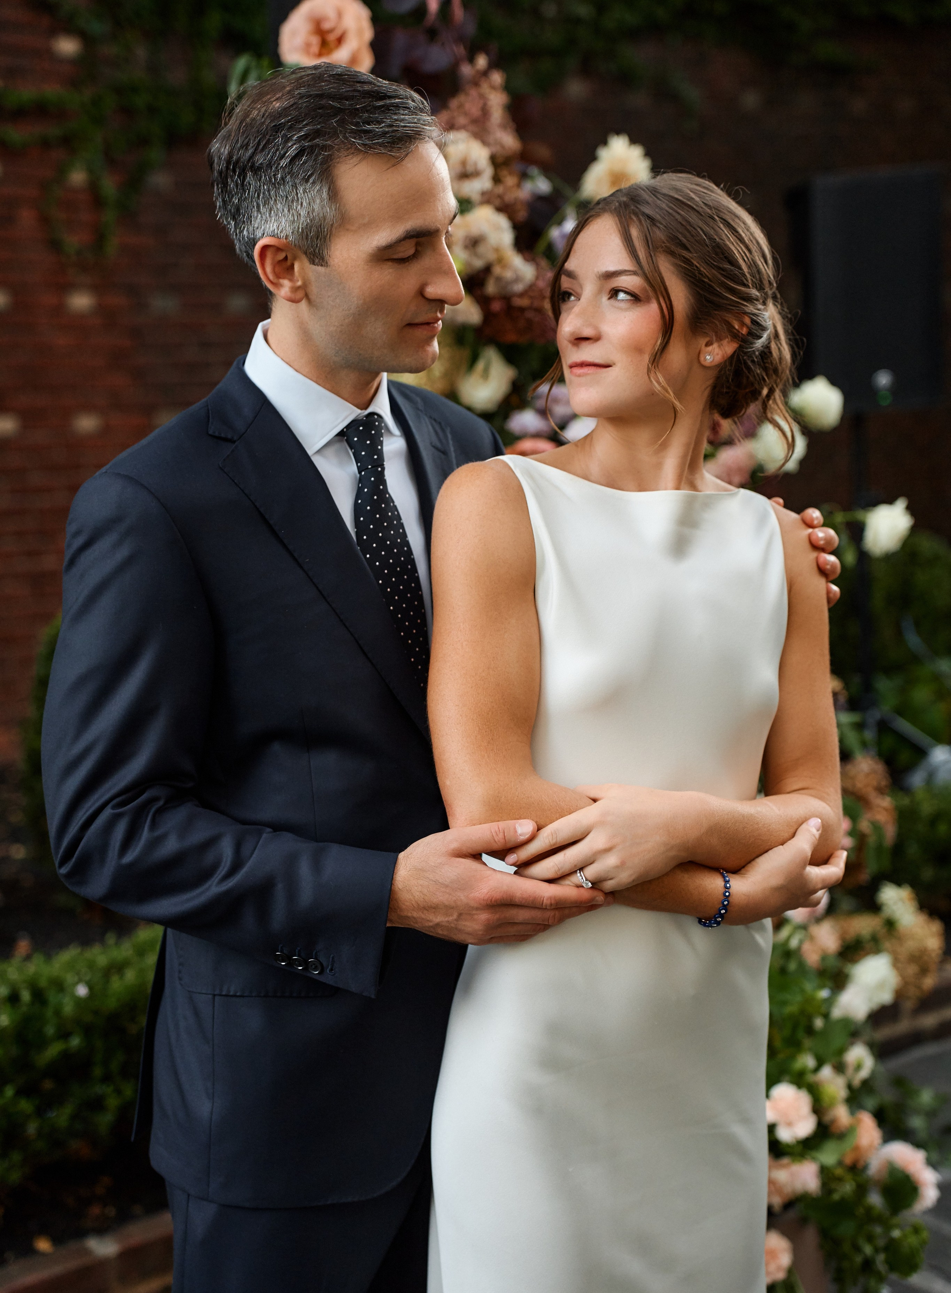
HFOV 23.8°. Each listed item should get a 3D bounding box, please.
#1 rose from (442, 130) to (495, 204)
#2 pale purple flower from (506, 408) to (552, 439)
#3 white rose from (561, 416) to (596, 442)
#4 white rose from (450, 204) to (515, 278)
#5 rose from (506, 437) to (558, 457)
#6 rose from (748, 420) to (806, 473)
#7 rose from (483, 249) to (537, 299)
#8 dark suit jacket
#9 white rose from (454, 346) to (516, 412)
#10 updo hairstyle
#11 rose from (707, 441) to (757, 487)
[{"bbox_3d":[-0.014,-0.610,2.880,0.080,0.092,0.075,-3,4,3],"label":"rose"},{"bbox_3d":[0.068,-0.283,2.880,0.061,0.043,0.058,-3,4,0],"label":"pale purple flower"},{"bbox_3d":[0.138,-0.272,2.880,0.063,0.047,0.058,-3,4,0],"label":"white rose"},{"bbox_3d":[0.007,-0.517,2.880,0.085,0.091,0.075,-3,4,3],"label":"white rose"},{"bbox_3d":[0.074,-0.246,3.000,0.072,0.060,0.065,-2,3,0],"label":"rose"},{"bbox_3d":[0.389,-0.257,2.900,0.073,0.070,0.070,-3,4,-11],"label":"rose"},{"bbox_3d":[0.046,-0.494,3.000,0.071,0.067,0.058,-2,3,-9],"label":"rose"},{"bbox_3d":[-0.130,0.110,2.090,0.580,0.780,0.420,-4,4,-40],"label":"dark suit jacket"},{"bbox_3d":[0.014,-0.339,2.880,0.078,0.084,0.075,-3,4,-6],"label":"white rose"},{"bbox_3d":[0.182,-0.310,2.120,0.205,0.270,0.250,1,4,41],"label":"updo hairstyle"},{"bbox_3d":[0.338,-0.238,3.000,0.074,0.068,0.060,-2,3,0],"label":"rose"}]

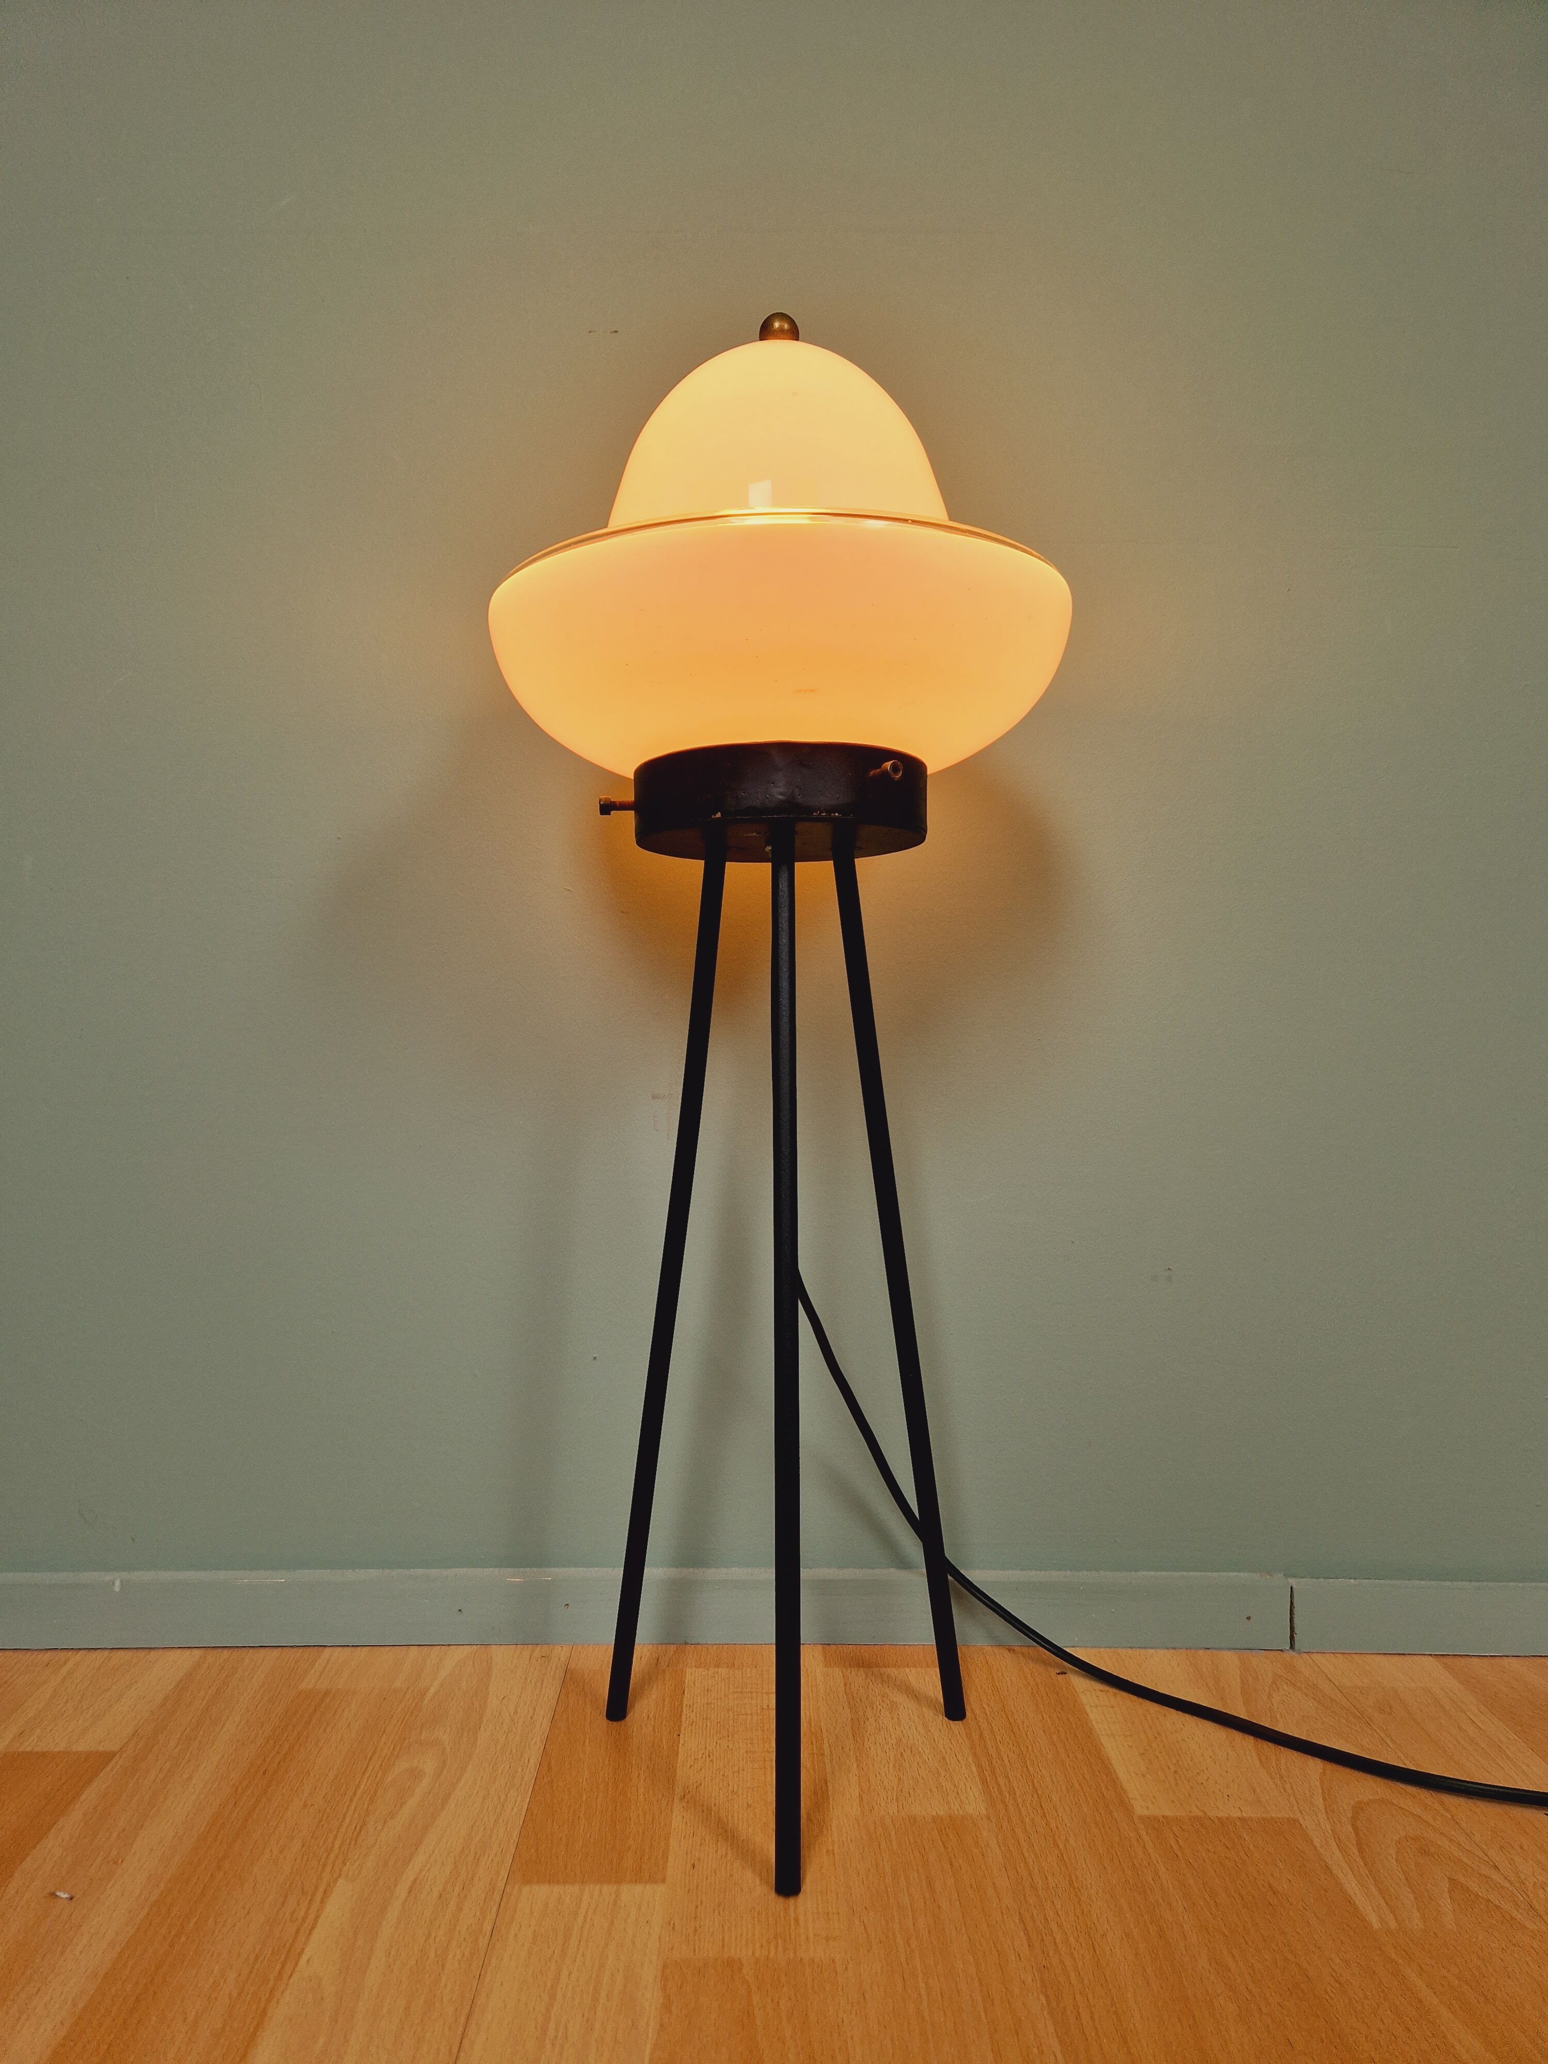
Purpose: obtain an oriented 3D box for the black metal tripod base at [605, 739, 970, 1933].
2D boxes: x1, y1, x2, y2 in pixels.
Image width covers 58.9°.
[{"bbox_3d":[0.006,0.109,0.605,0.175,0.449,0.160,0,1,0],"label":"black metal tripod base"}]

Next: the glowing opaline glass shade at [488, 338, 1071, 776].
[{"bbox_3d":[0.003,-0.208,0.615,0.257,0.201,0.257,0,1,0],"label":"glowing opaline glass shade"}]

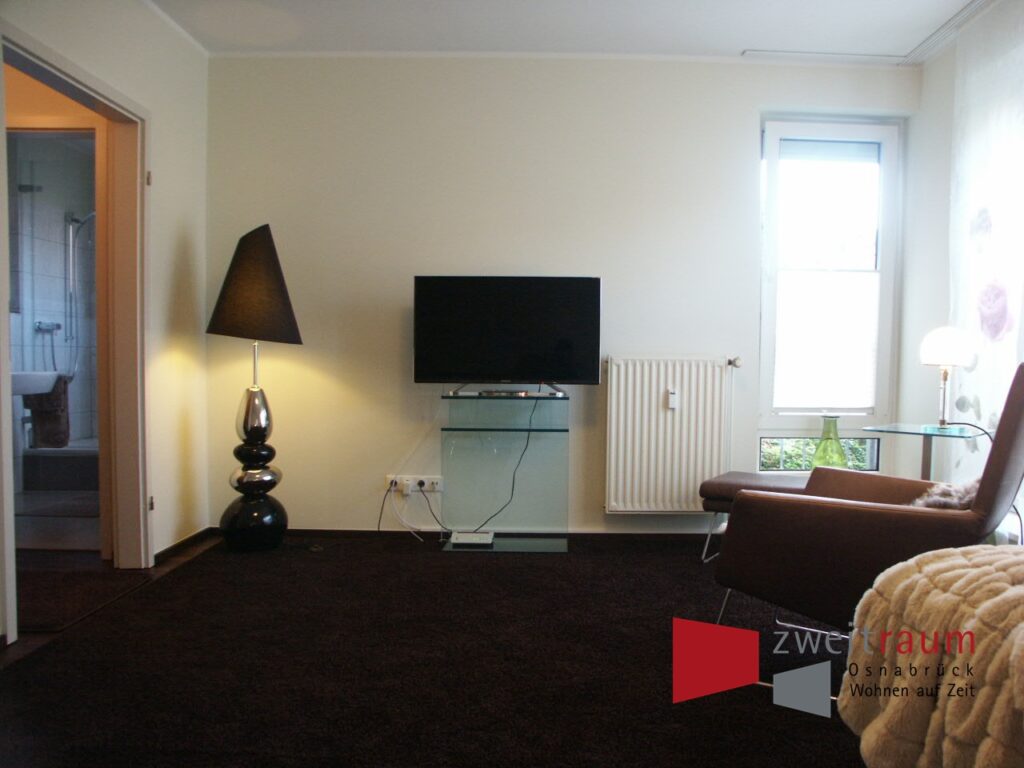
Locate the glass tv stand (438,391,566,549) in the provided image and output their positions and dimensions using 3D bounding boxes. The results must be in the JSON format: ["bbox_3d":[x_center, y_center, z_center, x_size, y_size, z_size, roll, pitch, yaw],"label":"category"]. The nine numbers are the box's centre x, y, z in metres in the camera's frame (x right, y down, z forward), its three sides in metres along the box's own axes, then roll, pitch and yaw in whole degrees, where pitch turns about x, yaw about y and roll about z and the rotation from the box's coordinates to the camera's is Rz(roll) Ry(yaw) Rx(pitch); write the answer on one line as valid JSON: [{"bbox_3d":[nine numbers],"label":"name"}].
[{"bbox_3d":[-0.030,0.422,4.109,0.615,0.753,0.290,1,3,1],"label":"glass tv stand"}]

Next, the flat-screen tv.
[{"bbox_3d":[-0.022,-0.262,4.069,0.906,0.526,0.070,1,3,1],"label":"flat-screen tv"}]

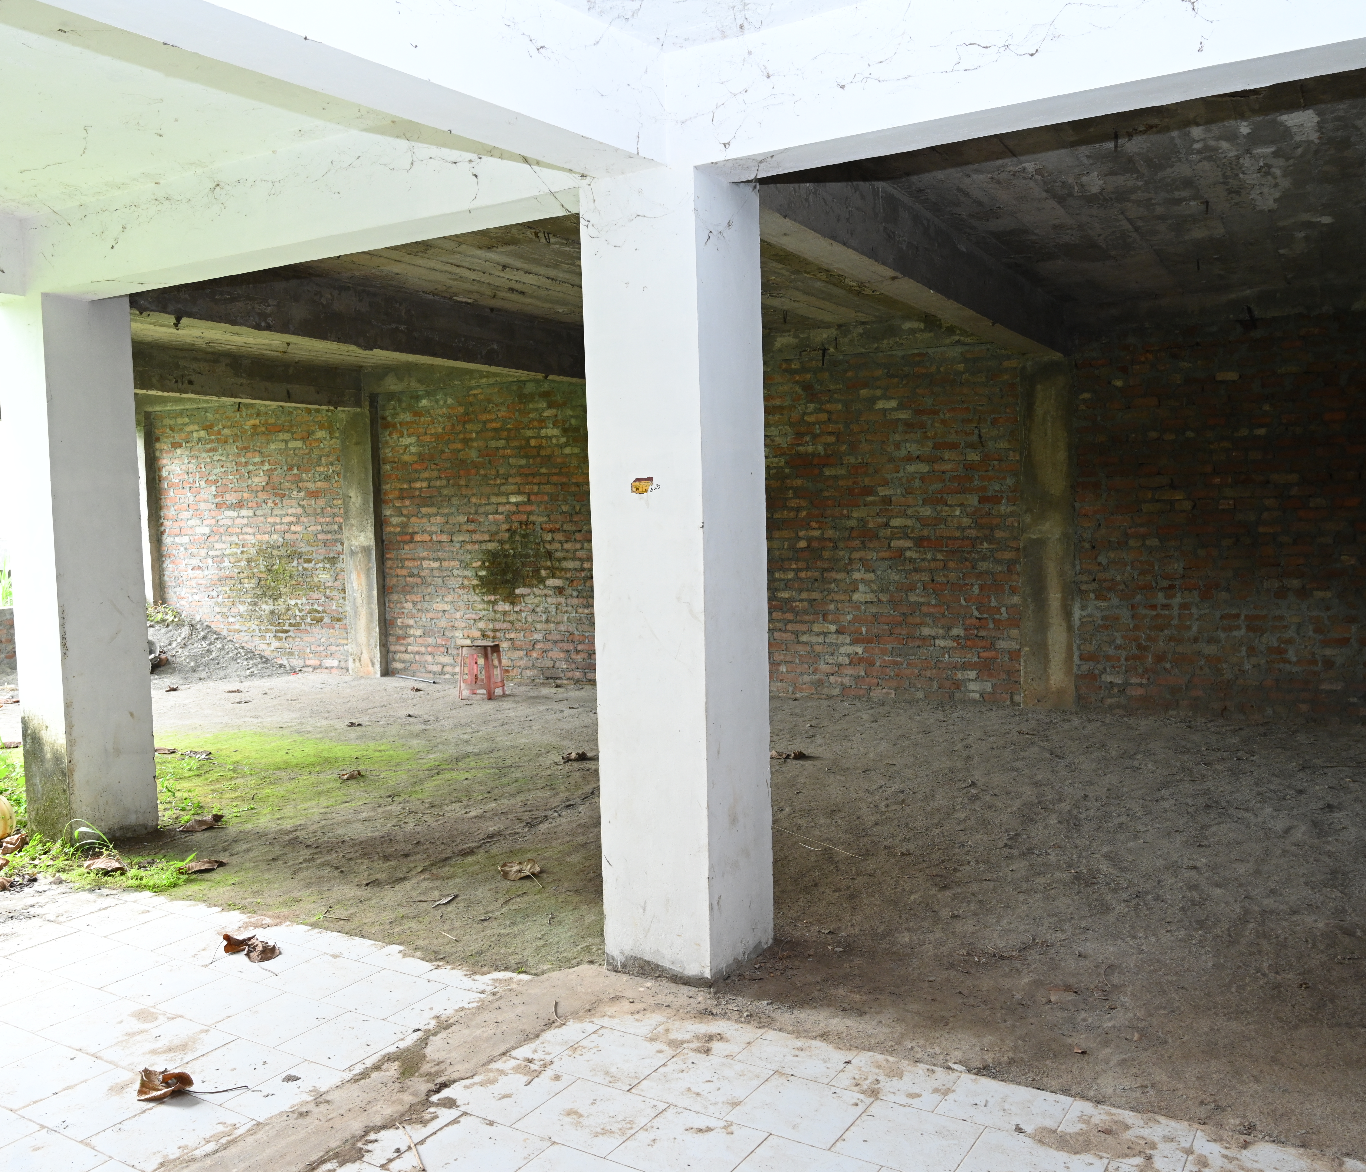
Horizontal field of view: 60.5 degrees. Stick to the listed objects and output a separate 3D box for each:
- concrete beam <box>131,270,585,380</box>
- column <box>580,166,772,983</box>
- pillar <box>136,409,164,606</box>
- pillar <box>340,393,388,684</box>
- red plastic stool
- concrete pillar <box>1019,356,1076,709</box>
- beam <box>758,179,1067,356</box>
[{"bbox_3d":[-1.583,-1.741,8.004,0.225,0.411,5.022,1,4,30],"label":"concrete beam"},{"bbox_3d":[-0.003,-0.017,4.065,0.422,2.643,0.470,1,4,30],"label":"column"},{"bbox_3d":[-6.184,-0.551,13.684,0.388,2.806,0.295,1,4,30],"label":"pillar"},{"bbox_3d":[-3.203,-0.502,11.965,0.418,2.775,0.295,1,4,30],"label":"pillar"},{"bbox_3d":[-1.767,0.739,10.262,0.302,0.468,0.302,0,4,19],"label":"red plastic stool"},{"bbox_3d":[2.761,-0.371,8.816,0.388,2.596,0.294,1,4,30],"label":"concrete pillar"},{"bbox_3d":[1.419,-1.679,6.328,0.220,0.380,5.084,1,4,30],"label":"beam"}]

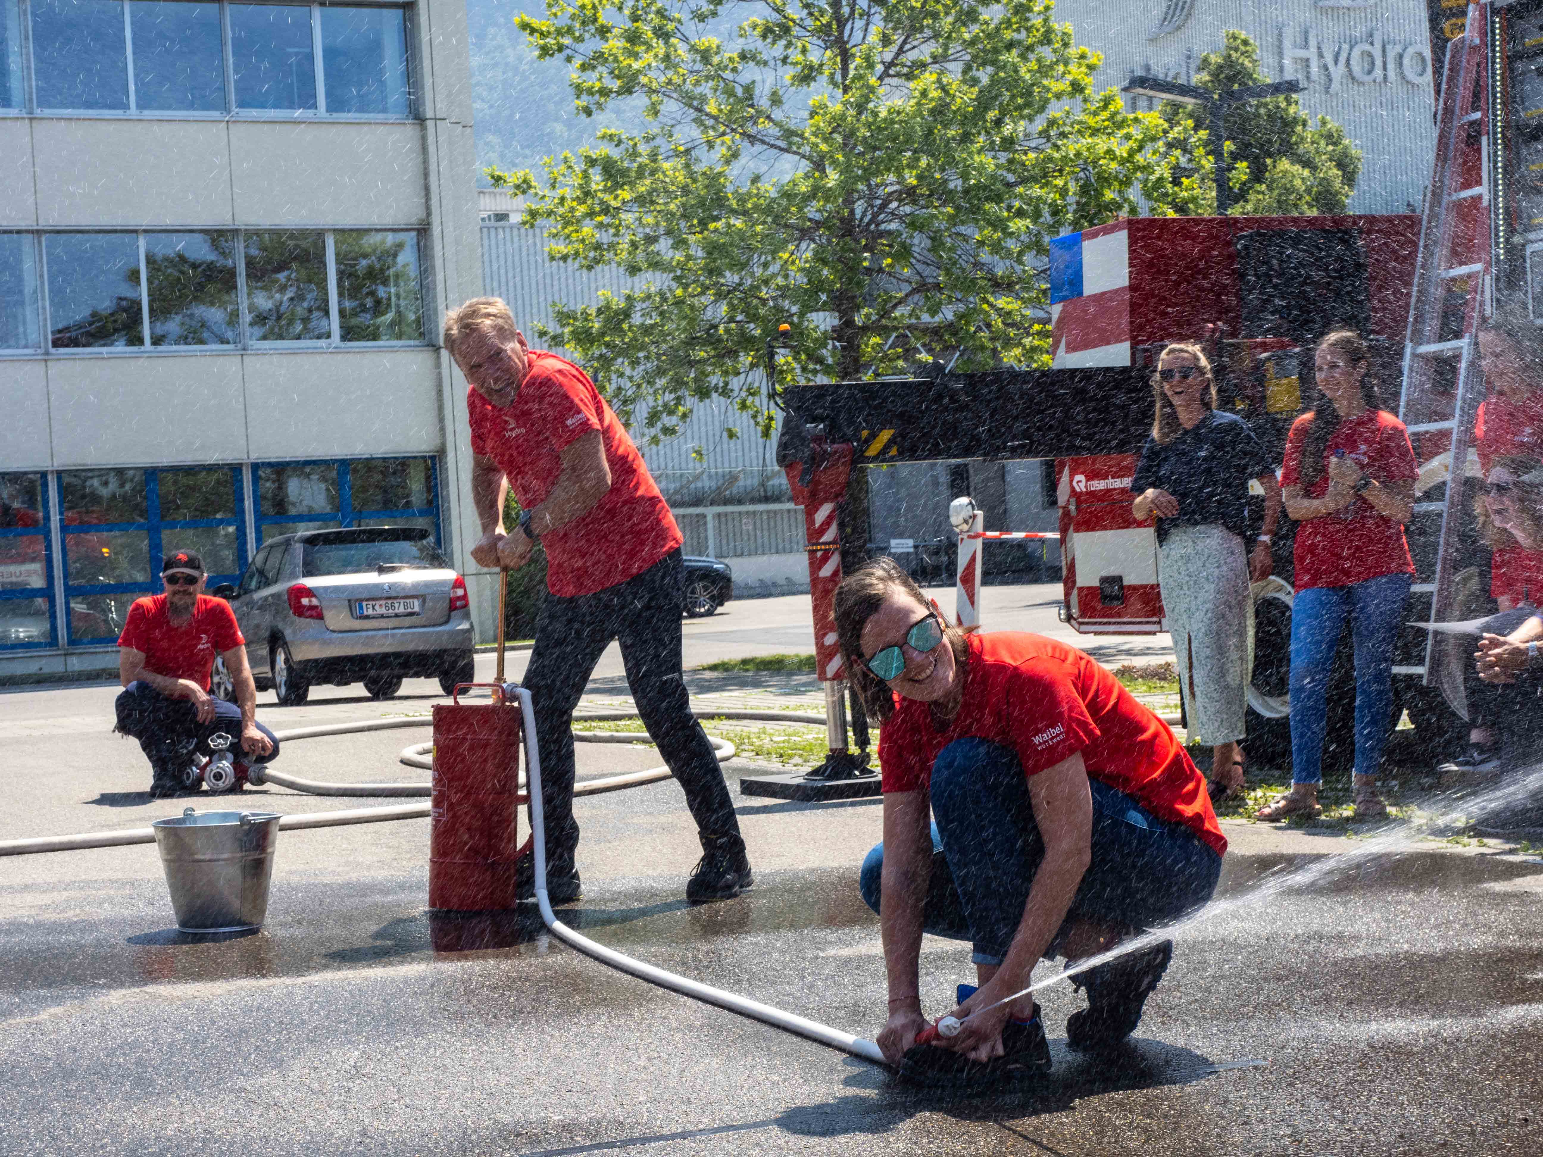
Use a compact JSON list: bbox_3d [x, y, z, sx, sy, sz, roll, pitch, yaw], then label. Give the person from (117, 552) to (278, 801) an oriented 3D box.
[{"bbox_3d":[-2.470,0.411,11.100,0.680,1.040,0.700,-3,0,-12],"label":"person"}]

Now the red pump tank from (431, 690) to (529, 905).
[{"bbox_3d":[-0.767,0.575,6.800,0.270,0.590,0.230,1,0,0],"label":"red pump tank"}]

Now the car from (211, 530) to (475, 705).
[{"bbox_3d":[-3.962,0.385,23.420,1.650,1.490,4.000,-3,-2,-23],"label":"car"}]

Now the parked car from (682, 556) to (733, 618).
[{"bbox_3d":[-2.850,0.030,43.200,4.500,1.520,1.830,-4,0,-28],"label":"parked car"}]

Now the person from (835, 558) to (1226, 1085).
[{"bbox_3d":[0.425,0.382,4.250,0.680,0.840,0.500,-4,1,-38],"label":"person"}]

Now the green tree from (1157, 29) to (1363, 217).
[{"bbox_3d":[8.100,-4.360,42.000,4.300,9.200,4.300,-3,0,0],"label":"green tree"}]

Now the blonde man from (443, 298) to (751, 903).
[{"bbox_3d":[-0.465,0.060,6.600,0.720,1.540,0.550,-4,1,-37],"label":"blonde man"}]

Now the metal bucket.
[{"bbox_3d":[-1.430,0.752,6.660,0.330,0.285,0.330,-3,0,0],"label":"metal bucket"}]

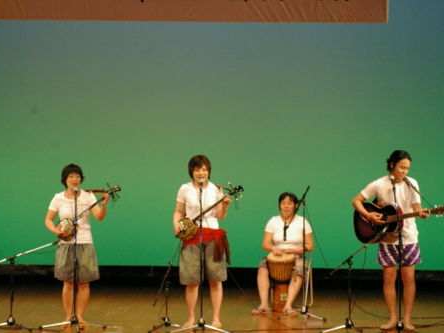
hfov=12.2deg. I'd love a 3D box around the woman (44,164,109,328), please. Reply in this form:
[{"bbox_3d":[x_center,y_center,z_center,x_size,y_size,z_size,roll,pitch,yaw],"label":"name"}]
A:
[{"bbox_3d":[-1.366,0.744,19.550,0.590,1.530,0.420,0,1,-3],"label":"woman"}]

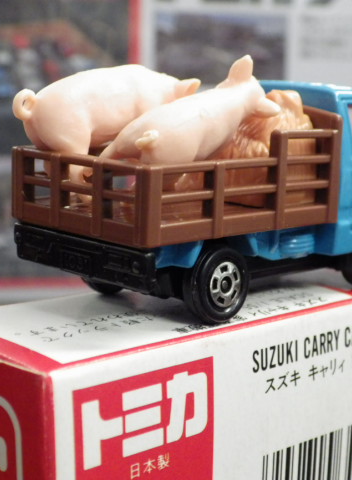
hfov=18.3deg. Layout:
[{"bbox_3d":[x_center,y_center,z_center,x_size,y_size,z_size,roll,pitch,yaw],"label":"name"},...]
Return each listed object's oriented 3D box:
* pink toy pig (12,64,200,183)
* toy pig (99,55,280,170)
[{"bbox_3d":[-0.008,-0.014,0.147,0.032,0.019,0.010,-7,14,-40],"label":"pink toy pig"},{"bbox_3d":[0.004,-0.013,0.141,0.011,0.021,0.030,9,13,35],"label":"toy pig"}]

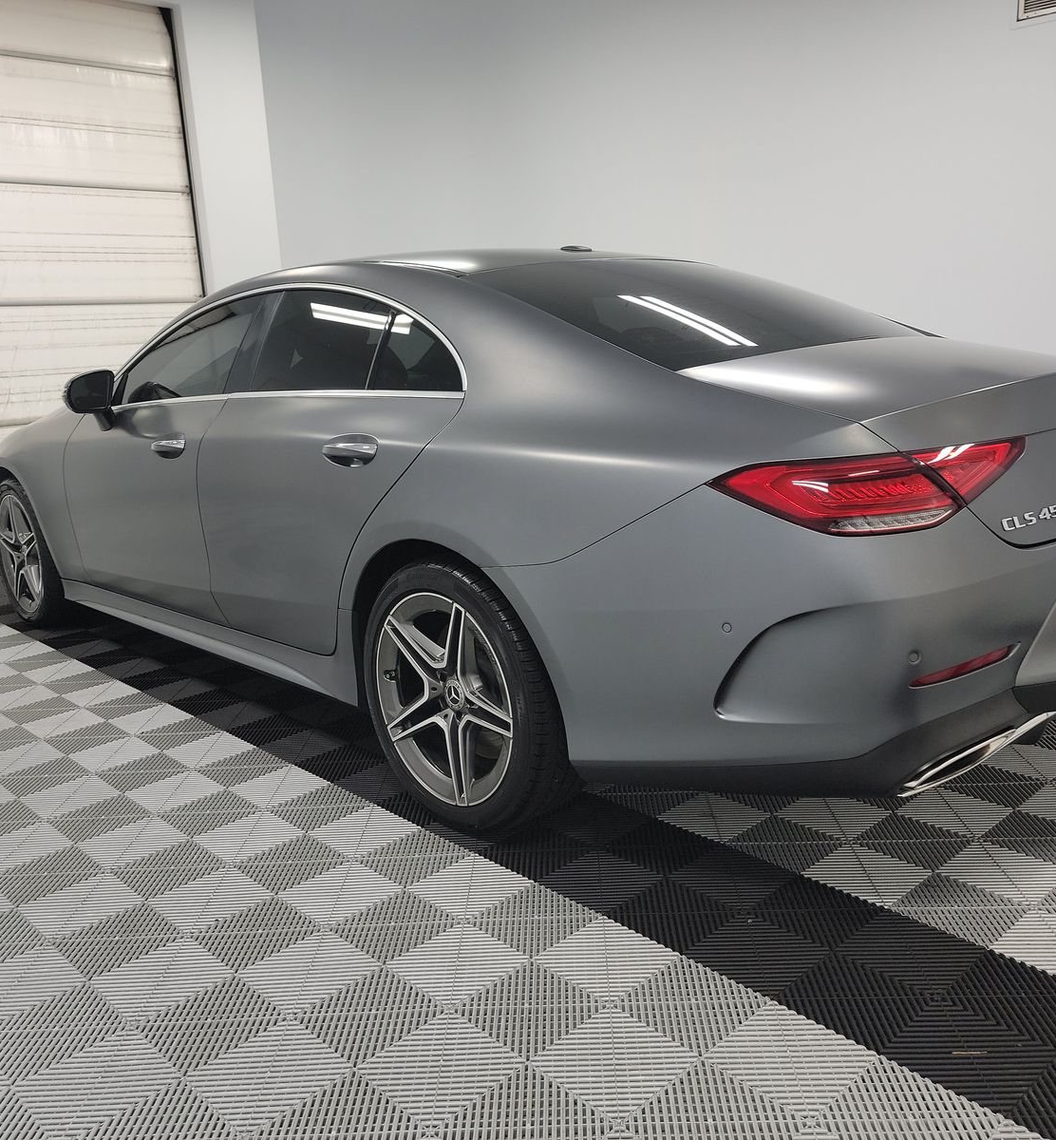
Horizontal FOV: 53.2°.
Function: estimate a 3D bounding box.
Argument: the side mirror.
[{"bbox_3d":[-1.516,-0.594,3.628,0.190,0.185,0.140,-15,17,-40],"label":"side mirror"}]

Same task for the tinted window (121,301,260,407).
[{"bbox_3d":[-1.128,-0.722,3.512,0.070,0.335,0.840,24,-11,-40],"label":"tinted window"}]

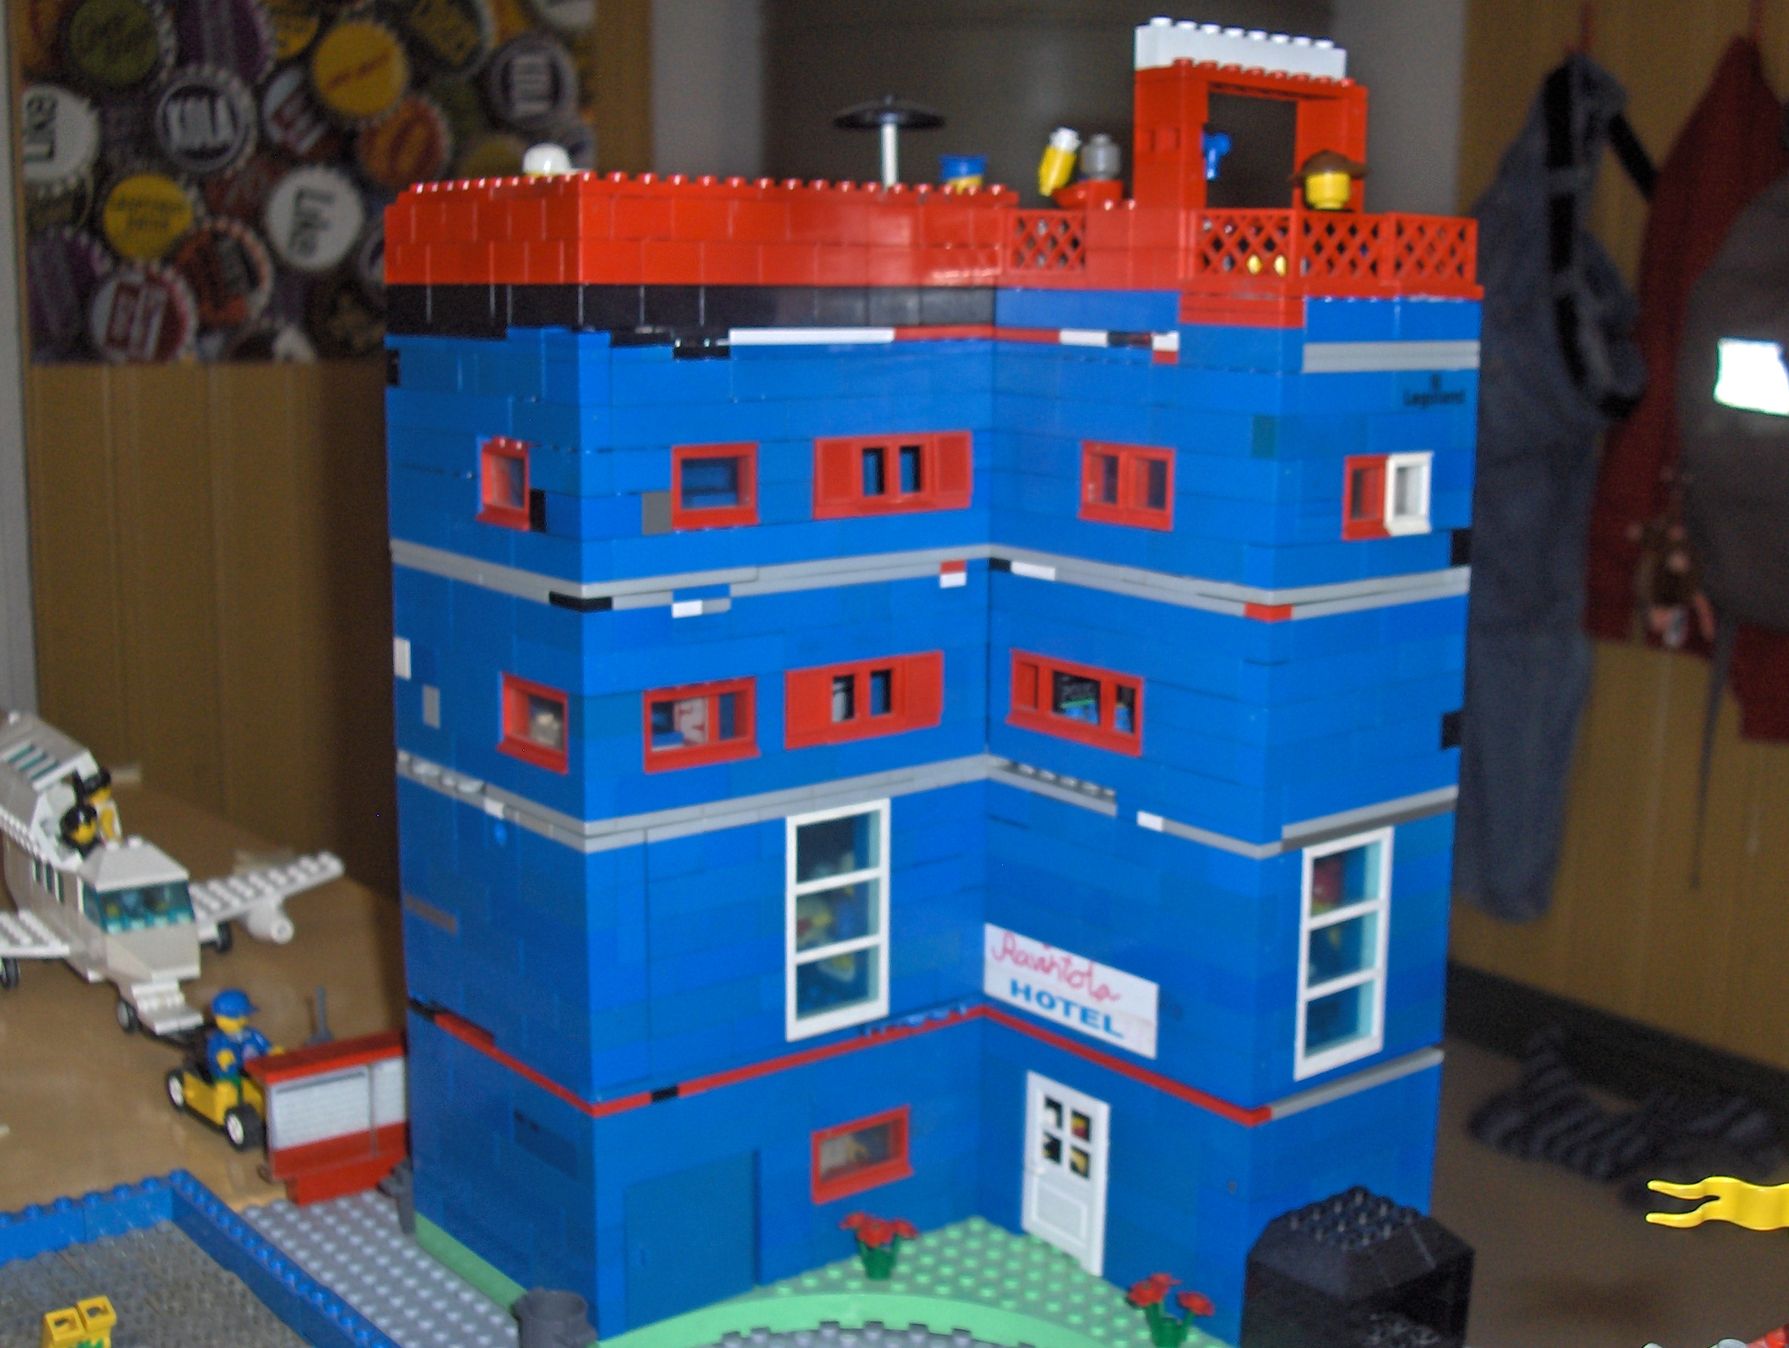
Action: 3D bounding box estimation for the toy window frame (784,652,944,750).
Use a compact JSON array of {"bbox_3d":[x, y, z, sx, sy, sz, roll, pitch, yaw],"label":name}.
[{"bbox_3d":[-0.009,0.006,0.569,0.049,0.019,0.009,-8,14,-37],"label":"toy window frame"}]

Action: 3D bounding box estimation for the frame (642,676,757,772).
[{"bbox_3d":[-0.047,0.011,0.541,0.032,0.020,0.009,-8,14,-38],"label":"frame"}]

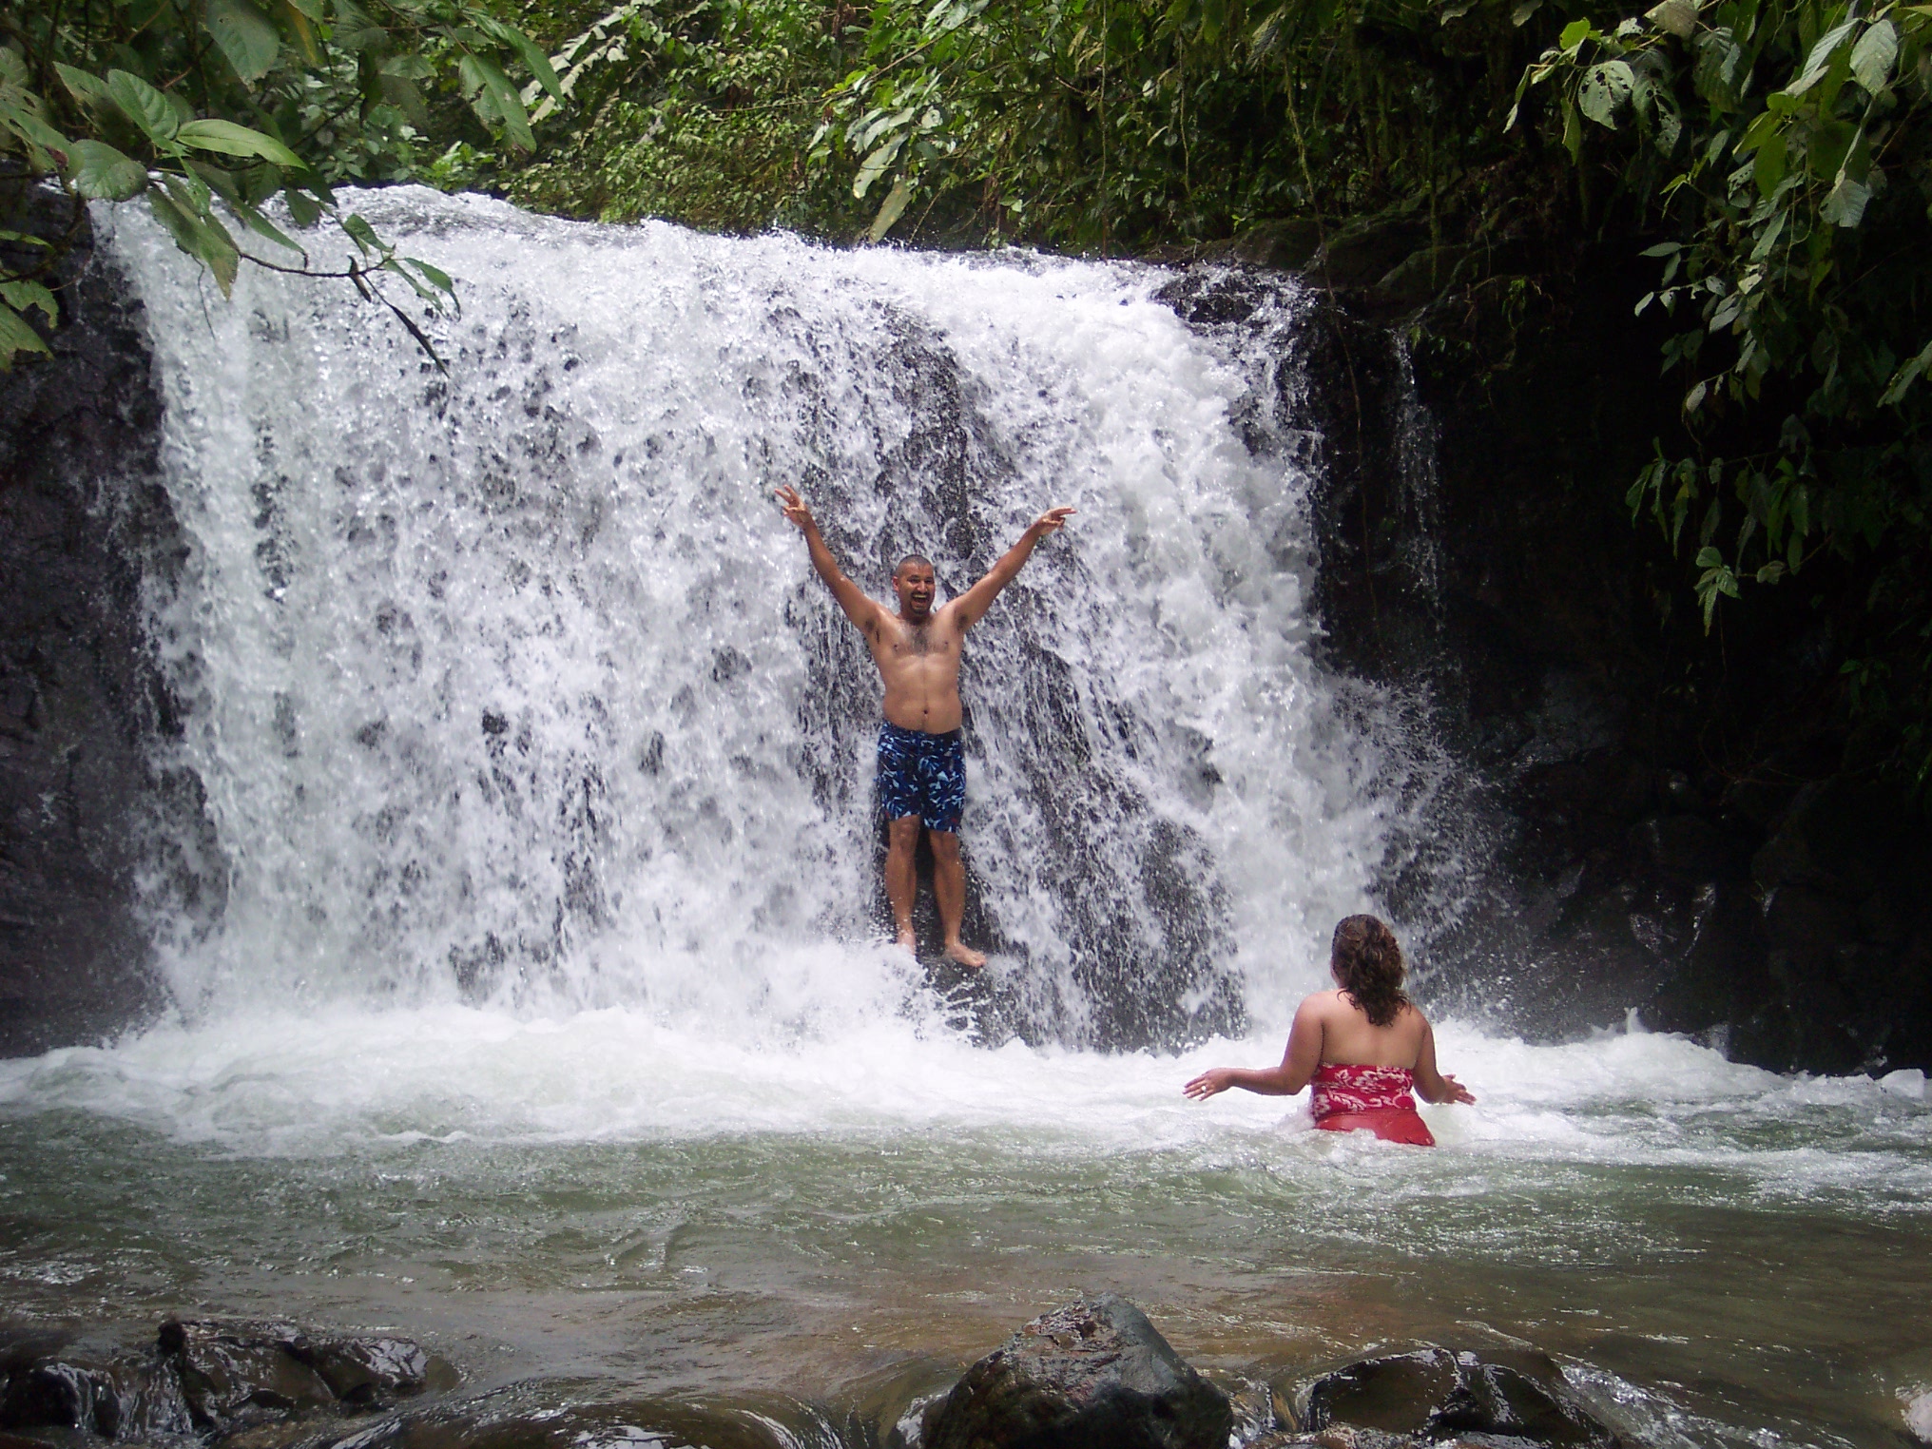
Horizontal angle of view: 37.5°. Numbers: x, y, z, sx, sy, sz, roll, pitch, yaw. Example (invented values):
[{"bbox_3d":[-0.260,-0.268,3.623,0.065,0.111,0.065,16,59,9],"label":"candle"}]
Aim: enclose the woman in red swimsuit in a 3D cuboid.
[{"bbox_3d":[1.230,1.390,8.950,0.920,1.600,0.520,0,0,-18],"label":"woman in red swimsuit"}]

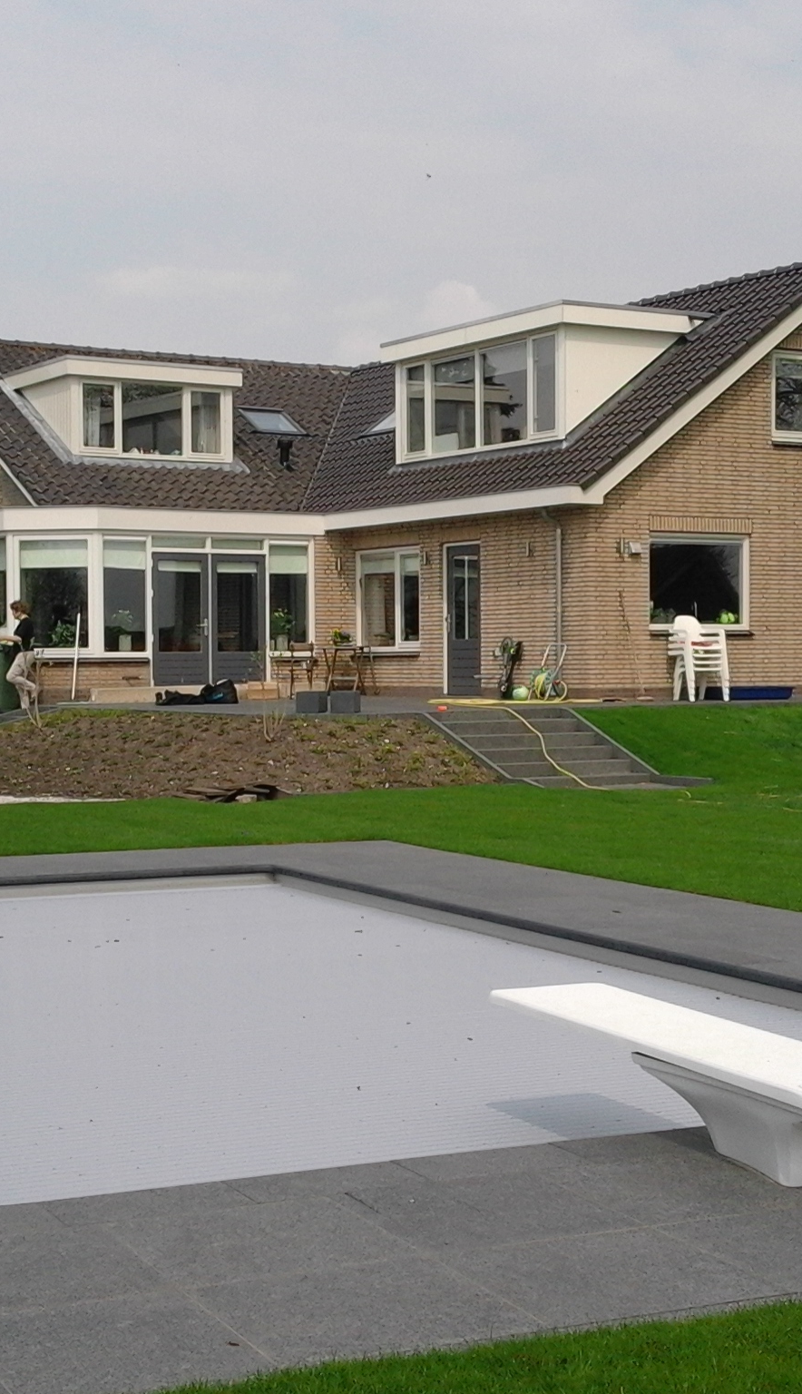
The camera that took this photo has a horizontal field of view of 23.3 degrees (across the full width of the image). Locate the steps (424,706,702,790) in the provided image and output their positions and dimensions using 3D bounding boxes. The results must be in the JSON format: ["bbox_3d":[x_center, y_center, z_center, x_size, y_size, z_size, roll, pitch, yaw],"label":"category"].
[{"bbox_3d":[1.900,0.580,22.700,2.400,0.880,2.300,-1,1,-29],"label":"steps"}]

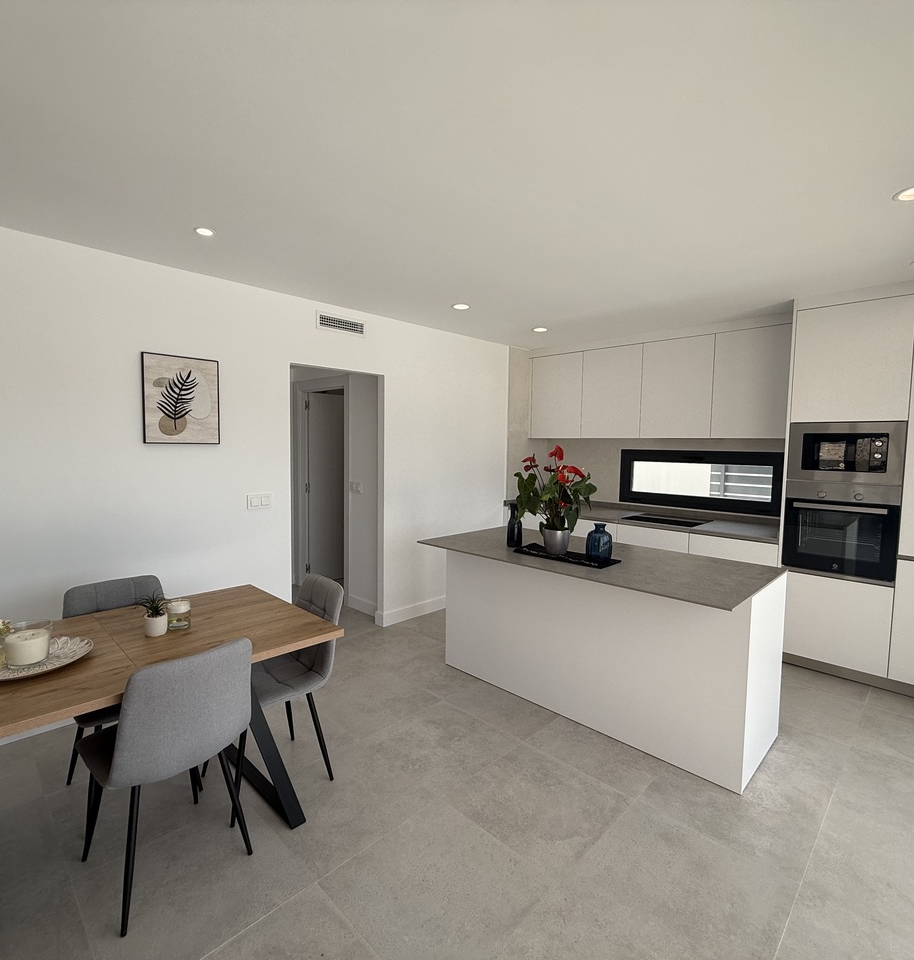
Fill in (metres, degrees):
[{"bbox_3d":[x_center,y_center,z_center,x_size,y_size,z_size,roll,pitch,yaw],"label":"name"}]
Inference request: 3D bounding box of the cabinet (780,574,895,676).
[{"bbox_3d":[2.650,0.914,3.588,0.597,0.562,0.580,5,6,44],"label":"cabinet"}]

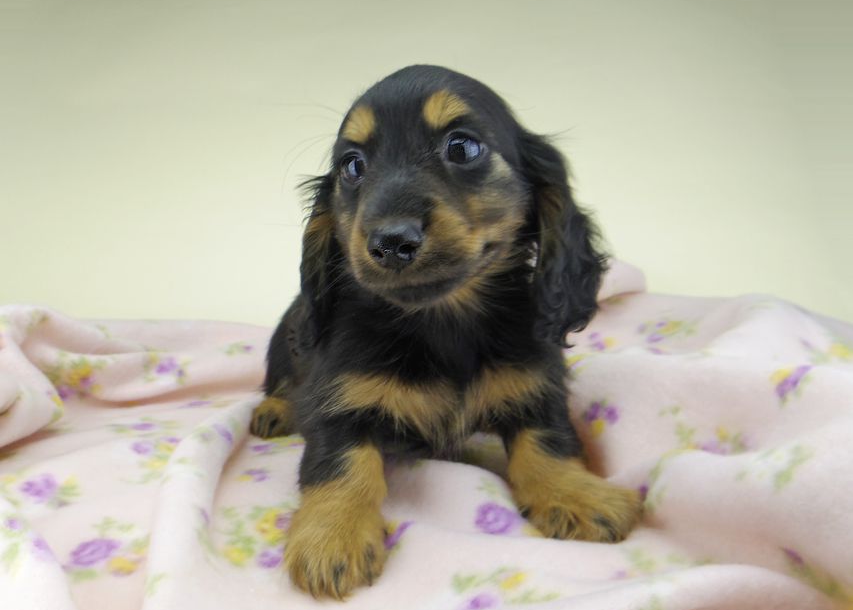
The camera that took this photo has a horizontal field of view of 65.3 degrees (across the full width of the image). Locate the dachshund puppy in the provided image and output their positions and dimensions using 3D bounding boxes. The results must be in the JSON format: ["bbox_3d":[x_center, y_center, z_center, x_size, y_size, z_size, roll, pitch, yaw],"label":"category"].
[{"bbox_3d":[-0.006,-0.011,0.359,0.173,0.216,0.213,-4,14,-17],"label":"dachshund puppy"}]

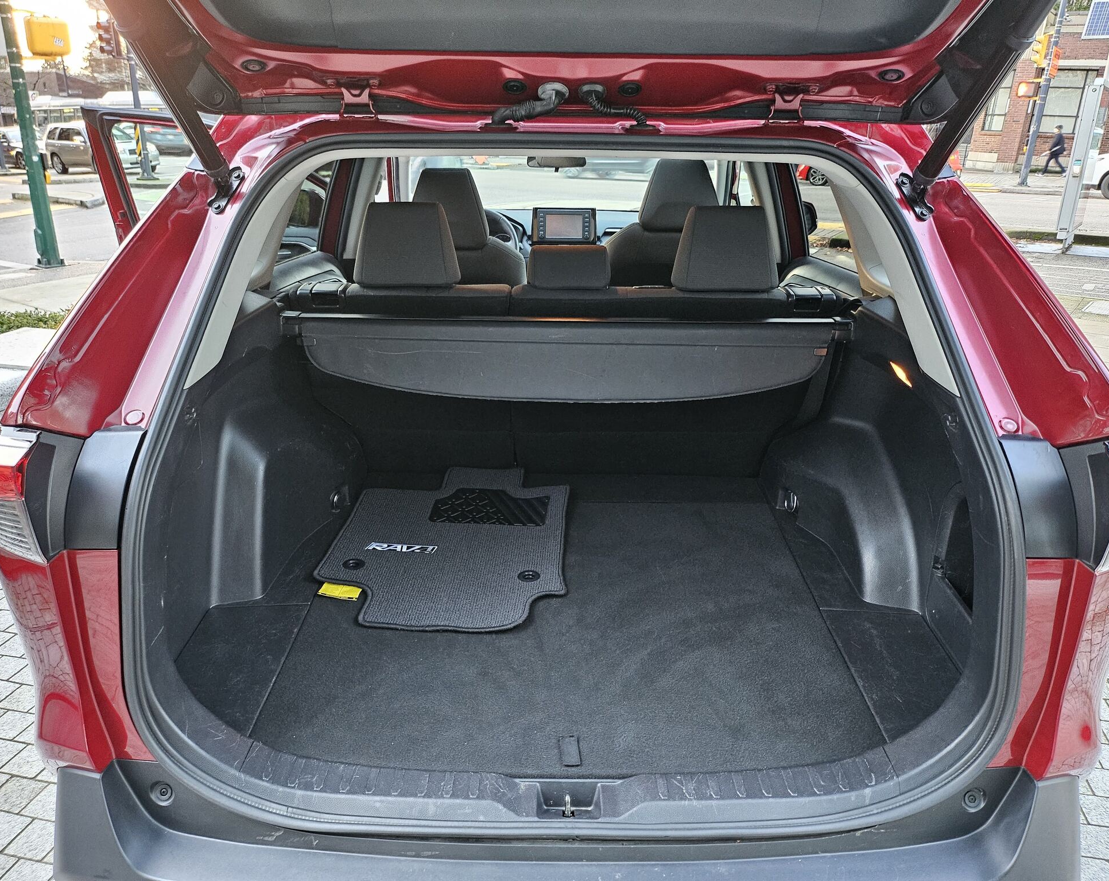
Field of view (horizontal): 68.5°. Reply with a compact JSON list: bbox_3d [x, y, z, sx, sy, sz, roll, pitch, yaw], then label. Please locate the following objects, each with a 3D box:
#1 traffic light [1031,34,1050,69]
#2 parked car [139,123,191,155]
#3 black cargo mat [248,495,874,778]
[{"bbox_3d":[13.317,-10.654,22.300,0.370,0.800,0.280,7,21,15],"label":"traffic light"},{"bbox_3d":[-15.564,-12.237,32.567,1.820,1.500,4.400,-9,23,-25],"label":"parked car"},{"bbox_3d":[0.016,0.312,1.589,0.990,0.020,0.900,1,22,1],"label":"black cargo mat"}]

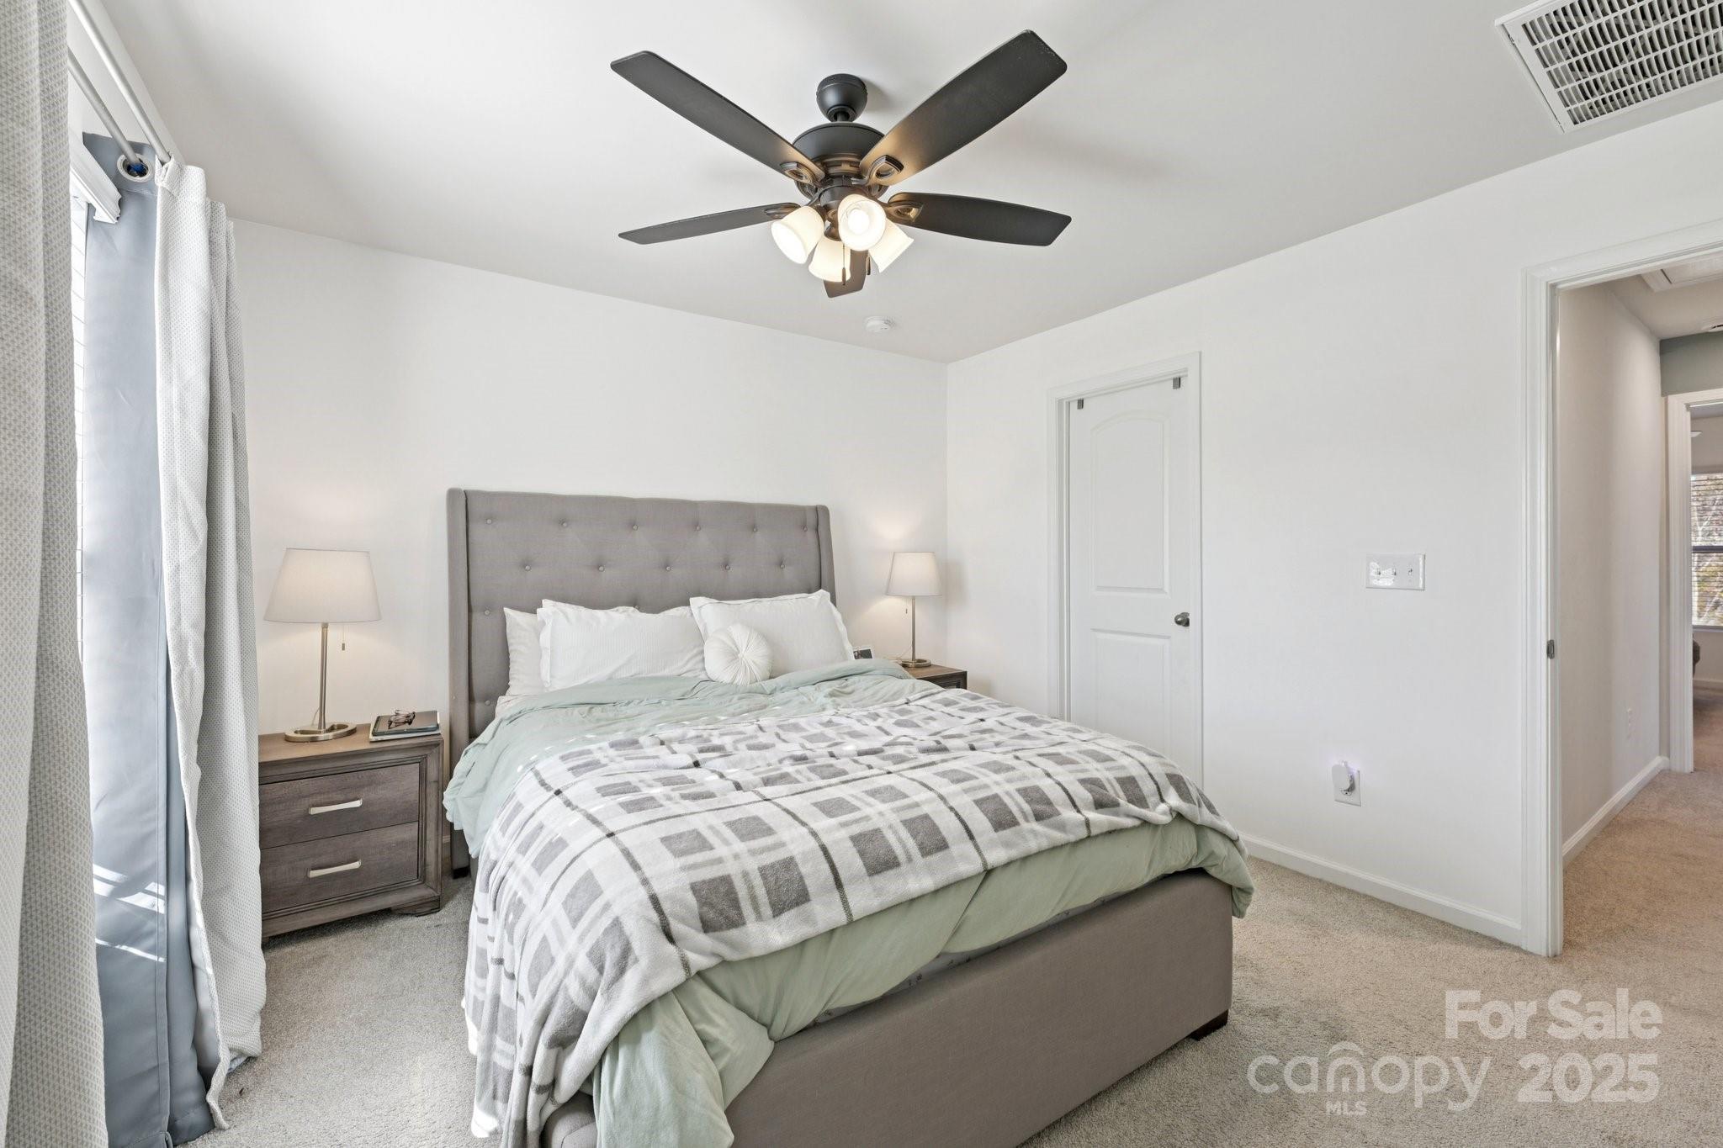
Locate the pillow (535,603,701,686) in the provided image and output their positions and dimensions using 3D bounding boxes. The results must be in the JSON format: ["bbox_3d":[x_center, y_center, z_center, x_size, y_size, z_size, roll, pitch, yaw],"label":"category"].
[{"bbox_3d":[-0.939,0.299,2.795,0.700,0.430,0.180,-1,-23,-34],"label":"pillow"}]

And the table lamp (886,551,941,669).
[{"bbox_3d":[0.307,0.205,3.875,0.320,0.660,0.320,0,1,0],"label":"table lamp"}]

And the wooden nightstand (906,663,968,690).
[{"bbox_3d":[0.231,0.836,3.745,0.584,0.595,0.415,-1,1,-34],"label":"wooden nightstand"}]

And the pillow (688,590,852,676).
[{"bbox_3d":[-0.406,0.279,3.140,0.750,0.430,0.180,-1,-23,-34],"label":"pillow"}]

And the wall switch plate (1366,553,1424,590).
[{"bbox_3d":[1.868,-0.006,2.343,0.014,0.126,0.170,-1,1,-34],"label":"wall switch plate"}]

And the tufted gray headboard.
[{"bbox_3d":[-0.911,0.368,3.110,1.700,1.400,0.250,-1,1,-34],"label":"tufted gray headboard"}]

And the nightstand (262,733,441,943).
[{"bbox_3d":[-1.843,0.874,2.375,0.584,0.595,0.415,-1,1,-34],"label":"nightstand"}]

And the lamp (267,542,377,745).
[{"bbox_3d":[-1.911,0.247,2.378,0.320,0.660,0.320,-1,1,-34],"label":"lamp"}]

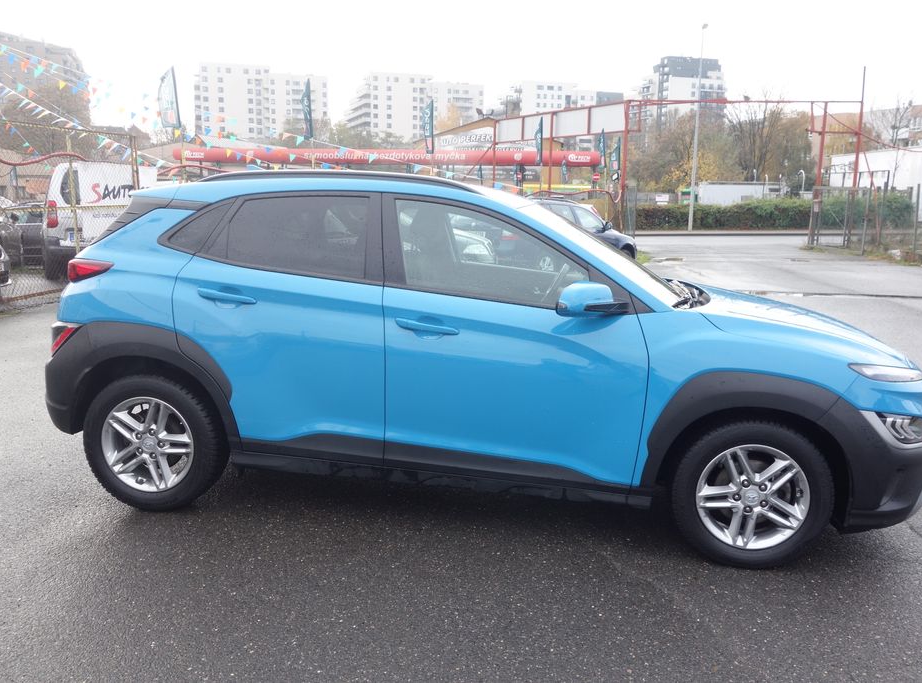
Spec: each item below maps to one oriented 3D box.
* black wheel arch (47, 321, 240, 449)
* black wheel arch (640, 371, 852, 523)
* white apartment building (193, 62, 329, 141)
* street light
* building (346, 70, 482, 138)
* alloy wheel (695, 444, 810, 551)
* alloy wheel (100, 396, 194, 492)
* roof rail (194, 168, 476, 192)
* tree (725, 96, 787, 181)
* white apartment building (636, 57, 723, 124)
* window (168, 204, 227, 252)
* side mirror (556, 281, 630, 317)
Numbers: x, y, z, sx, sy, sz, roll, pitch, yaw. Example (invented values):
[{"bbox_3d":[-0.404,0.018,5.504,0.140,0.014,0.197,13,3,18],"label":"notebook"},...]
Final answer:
[{"bbox_3d":[-1.415,0.166,3.587,0.950,0.540,0.220,4,11,8],"label":"black wheel arch"},{"bbox_3d":[1.115,0.406,3.142,0.780,0.550,0.150,3,11,10],"label":"black wheel arch"},{"bbox_3d":[-62.117,-69.122,248.000,38.000,32.000,15.000,-2,11,-15],"label":"white apartment building"},{"bbox_3d":[10.140,-8.941,33.707,0.250,8.480,0.700,-2,11,-17],"label":"street light"},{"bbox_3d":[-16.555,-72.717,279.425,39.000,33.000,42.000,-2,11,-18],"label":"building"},{"bbox_3d":[1.186,0.611,3.287,0.442,0.442,0.180,4,11,8],"label":"alloy wheel"},{"bbox_3d":[-1.384,0.448,3.643,0.442,0.442,0.180,4,11,8],"label":"alloy wheel"},{"bbox_3d":[-0.548,-0.721,3.522,1.320,0.095,0.060,4,11,8],"label":"roof rail"},{"bbox_3d":[18.487,-11.864,50.000,4.000,7.200,3.800,1,11,0],"label":"tree"},{"bbox_3d":[80.836,-82.853,292.000,23.000,38.000,18.000,-3,12,-20],"label":"white apartment building"},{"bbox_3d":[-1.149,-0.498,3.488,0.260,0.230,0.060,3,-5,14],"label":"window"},{"bbox_3d":[0.509,-0.167,3.084,0.240,0.140,0.240,3,11,10],"label":"side mirror"}]

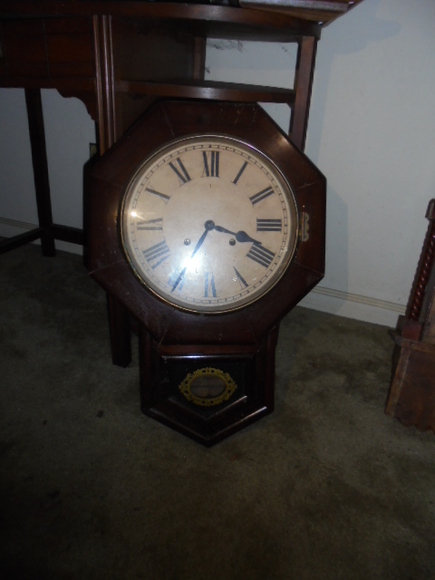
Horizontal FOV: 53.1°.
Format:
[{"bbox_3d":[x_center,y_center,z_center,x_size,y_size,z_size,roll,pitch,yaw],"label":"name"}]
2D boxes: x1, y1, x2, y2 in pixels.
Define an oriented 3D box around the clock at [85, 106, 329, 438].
[{"bbox_3d":[-0.016,-0.018,0.824,0.425,0.632,0.115,0,4,-4],"label":"clock"}]

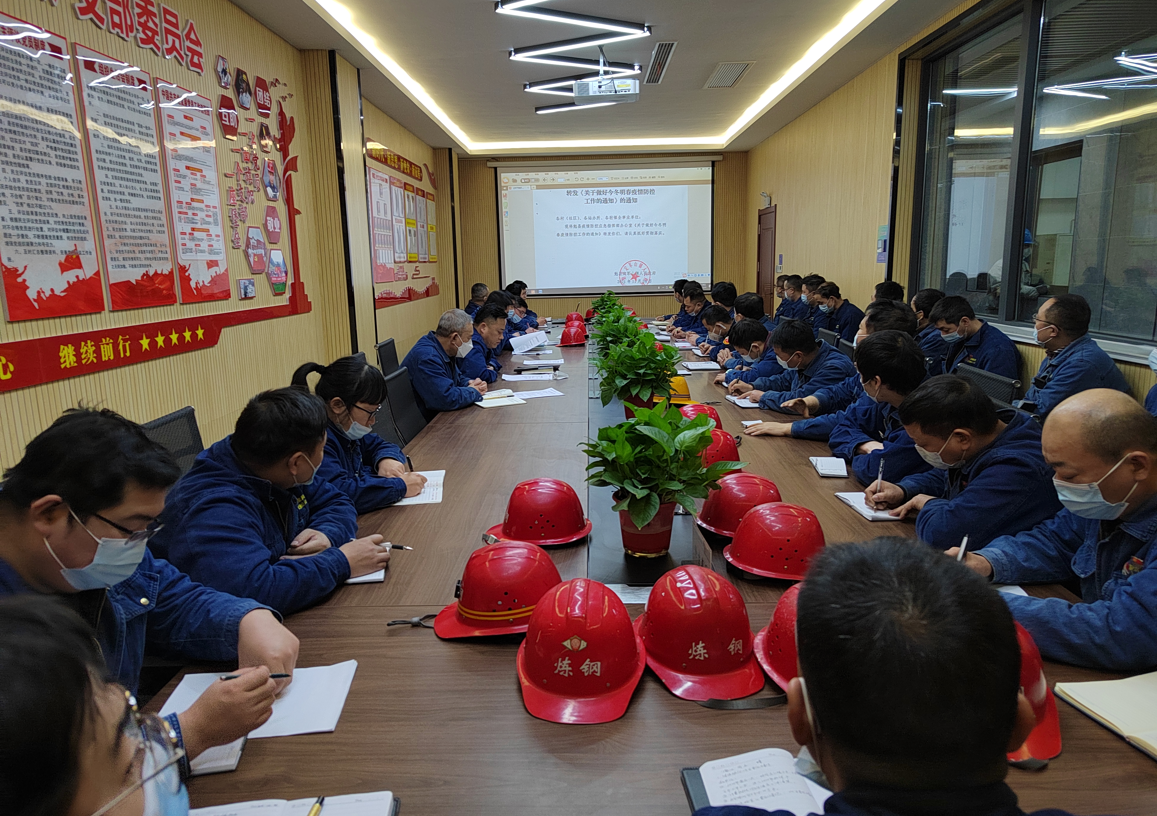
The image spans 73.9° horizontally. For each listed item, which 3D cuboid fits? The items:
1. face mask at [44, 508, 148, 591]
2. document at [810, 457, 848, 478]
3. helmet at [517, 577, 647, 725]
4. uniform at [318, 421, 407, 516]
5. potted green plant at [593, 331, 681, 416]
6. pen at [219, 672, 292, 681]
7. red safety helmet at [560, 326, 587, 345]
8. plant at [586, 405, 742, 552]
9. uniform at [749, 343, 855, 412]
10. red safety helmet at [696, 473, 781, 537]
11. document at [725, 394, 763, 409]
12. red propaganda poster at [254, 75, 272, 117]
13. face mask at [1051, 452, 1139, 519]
[{"bbox_3d":[-0.768,0.220,1.242,0.120,0.125,0.155,27,0,-13],"label":"face mask"},{"bbox_3d":[0.853,0.204,2.615,0.120,0.020,0.230,1,11,12],"label":"document"},{"bbox_3d":[0.002,0.383,1.299,0.224,0.160,0.287,0,11,5],"label":"helmet"},{"bbox_3d":[-0.747,0.299,2.497,0.480,0.540,0.500,1,11,9],"label":"uniform"},{"bbox_3d":[0.267,-0.150,3.488,0.400,0.410,0.400,-1,11,1],"label":"potted green plant"},{"bbox_3d":[-0.478,0.401,1.146,0.011,0.011,0.140,4,-14,26],"label":"pen"},{"bbox_3d":[-0.049,-0.635,6.599,0.285,0.165,0.222,-2,11,-5],"label":"red safety helmet"},{"bbox_3d":[0.214,0.165,1.882,0.390,0.360,0.370,-1,11,1],"label":"plant"},{"bbox_3d":[1.150,-0.044,3.724,0.550,0.580,0.560,-2,11,-2],"label":"uniform"},{"bbox_3d":[0.441,0.247,2.034,0.270,0.155,0.225,0,11,4],"label":"red safety helmet"},{"bbox_3d":[0.887,-0.036,3.893,0.190,0.020,0.280,-1,11,1],"label":"document"},{"bbox_3d":[-1.890,-1.854,4.590,0.022,0.228,0.255,-1,11,1],"label":"red propaganda poster"},{"bbox_3d":[0.935,0.149,1.398,0.115,0.105,0.135,-19,5,18],"label":"face mask"}]

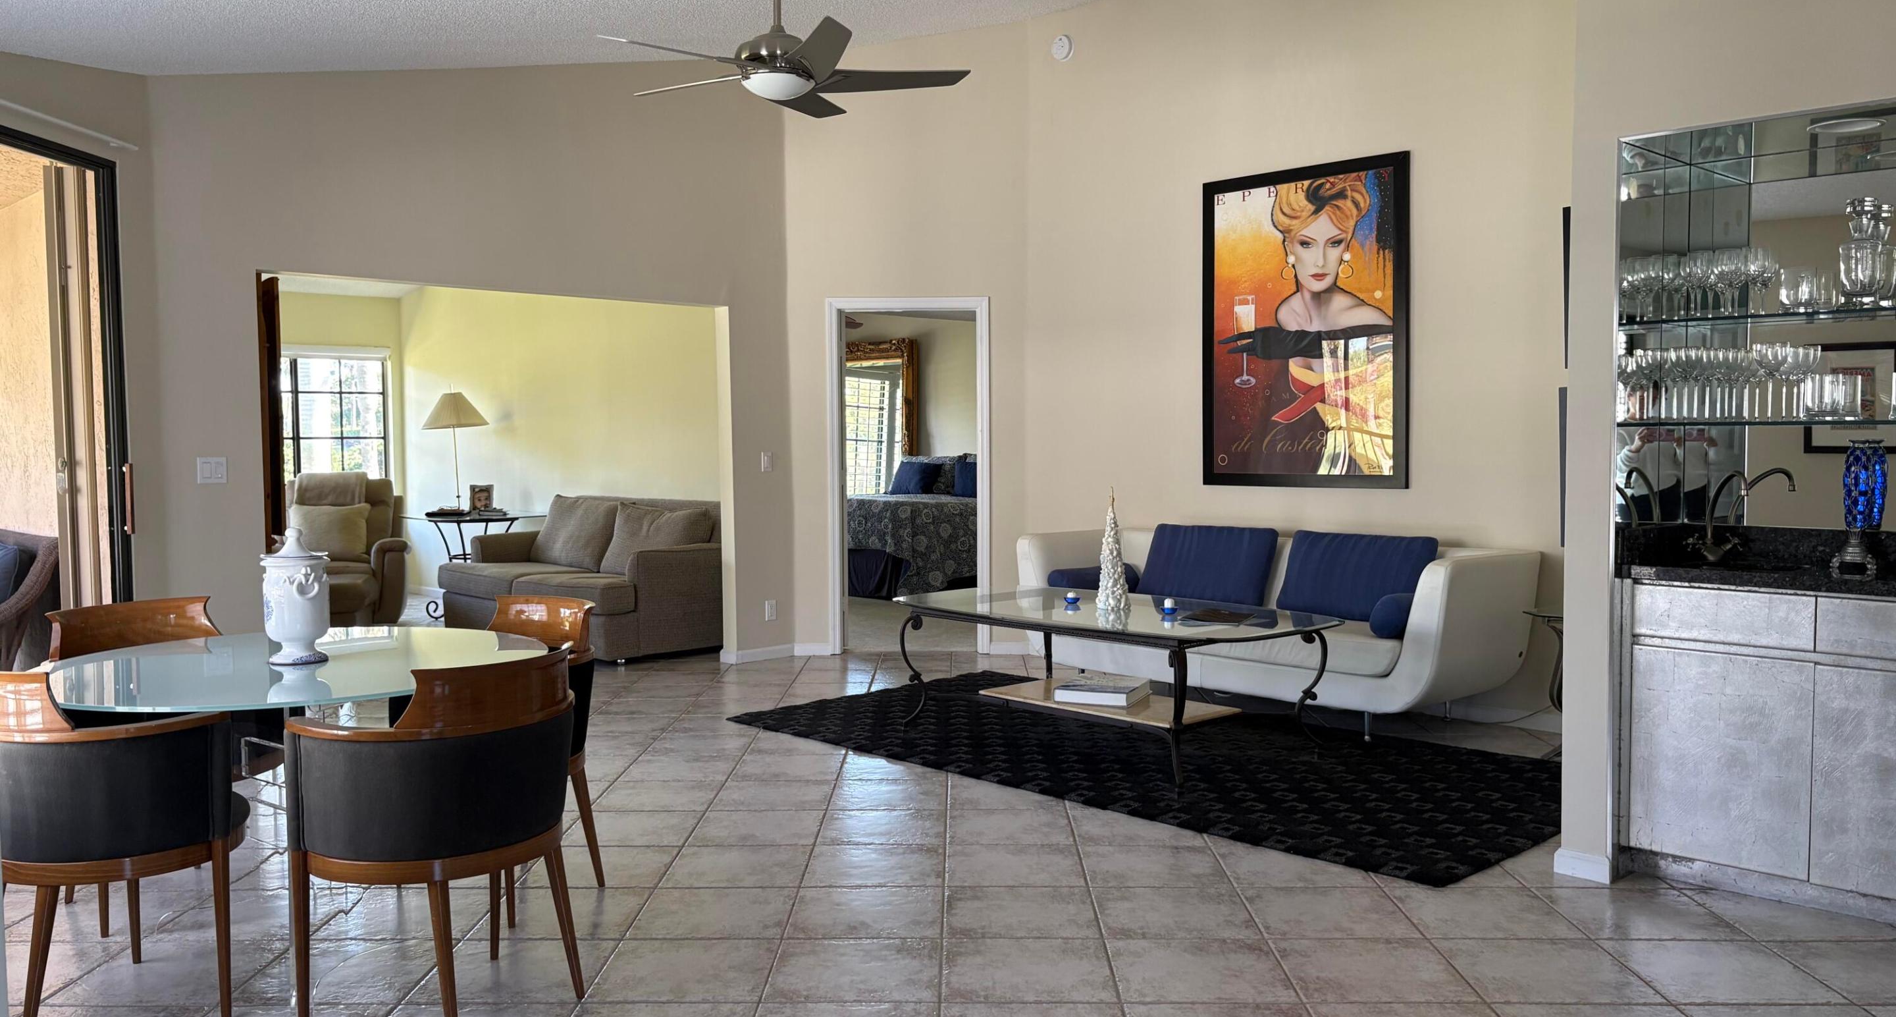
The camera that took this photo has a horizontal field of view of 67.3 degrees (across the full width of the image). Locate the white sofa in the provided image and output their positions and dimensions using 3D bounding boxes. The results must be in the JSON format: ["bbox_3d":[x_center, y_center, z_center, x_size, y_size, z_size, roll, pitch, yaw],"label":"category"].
[{"bbox_3d":[1.474,0.557,6.829,0.789,0.800,2.404,-3,4,-44],"label":"white sofa"}]

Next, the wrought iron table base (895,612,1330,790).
[{"bbox_3d":[0.621,0.727,5.924,0.870,0.520,1.570,-3,4,-44],"label":"wrought iron table base"}]

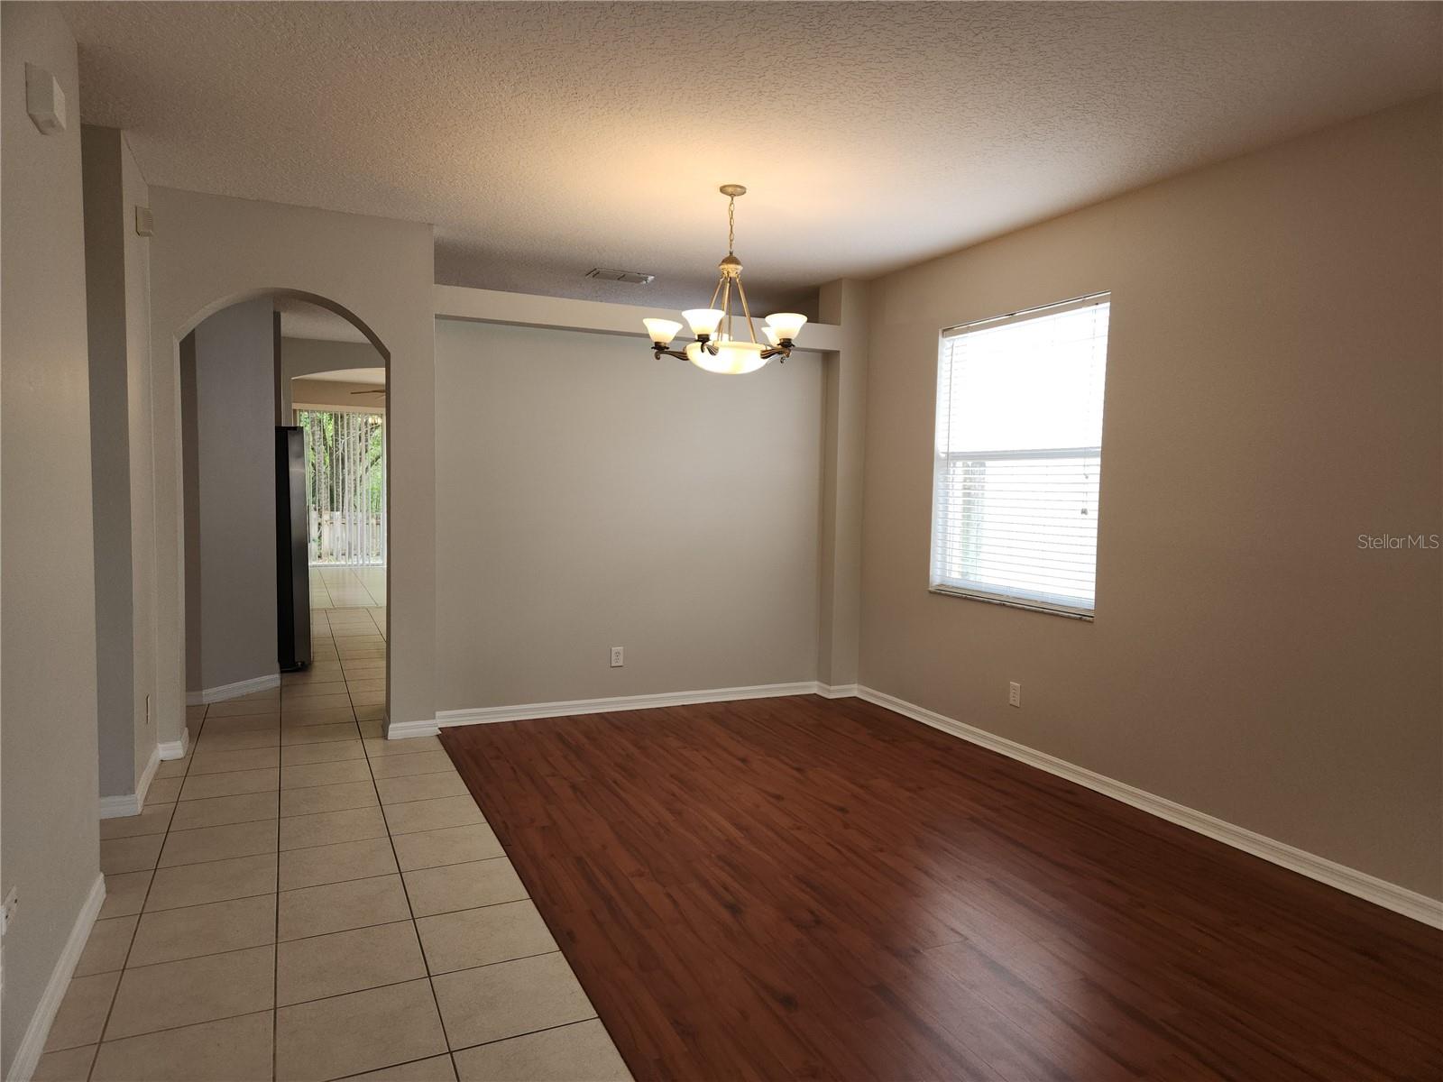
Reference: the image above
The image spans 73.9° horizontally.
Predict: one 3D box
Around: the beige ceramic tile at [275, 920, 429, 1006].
[{"bbox_3d":[-1.110,1.260,2.875,0.403,0.010,0.391,-1,4,-24],"label":"beige ceramic tile"}]

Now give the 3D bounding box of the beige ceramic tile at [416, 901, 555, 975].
[{"bbox_3d":[-0.749,1.254,3.038,0.383,0.010,0.391,-1,4,-24],"label":"beige ceramic tile"}]

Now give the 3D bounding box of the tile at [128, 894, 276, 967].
[{"bbox_3d":[-1.637,1.240,3.055,0.401,0.012,0.389,-1,4,-24],"label":"tile"}]

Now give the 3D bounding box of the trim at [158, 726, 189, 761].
[{"bbox_3d":[-2.836,1.059,4.972,0.125,0.090,0.260,-1,4,-24],"label":"trim"}]

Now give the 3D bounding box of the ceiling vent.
[{"bbox_3d":[-0.655,-1.713,6.228,0.410,0.020,0.275,-1,4,-24],"label":"ceiling vent"}]

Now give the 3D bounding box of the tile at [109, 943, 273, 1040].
[{"bbox_3d":[-1.494,1.282,2.735,0.402,0.010,0.398,-1,4,-24],"label":"tile"}]

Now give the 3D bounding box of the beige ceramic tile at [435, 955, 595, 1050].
[{"bbox_3d":[-0.585,1.278,2.679,0.383,0.010,0.391,-1,4,-24],"label":"beige ceramic tile"}]

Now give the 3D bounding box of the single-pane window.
[{"bbox_3d":[1.621,-0.450,5.273,0.120,1.580,1.330,-1,4,-24],"label":"single-pane window"}]

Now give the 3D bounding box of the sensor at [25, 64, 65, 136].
[{"bbox_3d":[-1.812,-1.182,2.579,0.060,0.124,0.156,-1,4,-24],"label":"sensor"}]

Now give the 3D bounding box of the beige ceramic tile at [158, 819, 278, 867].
[{"bbox_3d":[-1.988,1.205,3.817,0.402,0.010,0.398,-1,4,-24],"label":"beige ceramic tile"}]

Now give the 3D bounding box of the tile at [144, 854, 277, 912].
[{"bbox_3d":[-1.824,1.231,3.459,0.402,0.010,0.398,-1,4,-24],"label":"tile"}]

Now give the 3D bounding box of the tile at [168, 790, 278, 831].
[{"bbox_3d":[-2.122,1.164,4.121,0.401,0.012,0.389,-1,4,-24],"label":"tile"}]

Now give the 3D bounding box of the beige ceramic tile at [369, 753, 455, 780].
[{"bbox_3d":[-1.580,1.145,4.890,0.390,0.010,0.398,-1,4,-24],"label":"beige ceramic tile"}]

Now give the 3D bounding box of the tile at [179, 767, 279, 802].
[{"bbox_3d":[-2.284,1.139,4.476,0.401,0.012,0.389,-1,4,-24],"label":"tile"}]

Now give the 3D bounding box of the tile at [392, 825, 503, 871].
[{"bbox_3d":[-1.092,1.222,3.820,0.390,0.010,0.398,-1,4,-24],"label":"tile"}]

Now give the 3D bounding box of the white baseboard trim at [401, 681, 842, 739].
[{"bbox_3d":[-0.580,1.021,5.901,2.804,0.093,0.165,-1,4,-23],"label":"white baseboard trim"}]

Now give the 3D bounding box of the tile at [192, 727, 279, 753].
[{"bbox_3d":[-2.607,1.088,5.187,0.401,0.012,0.389,-1,4,-24],"label":"tile"}]

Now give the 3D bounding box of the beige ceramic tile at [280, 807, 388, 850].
[{"bbox_3d":[-1.591,1.184,3.933,0.401,0.012,0.389,-1,4,-24],"label":"beige ceramic tile"}]

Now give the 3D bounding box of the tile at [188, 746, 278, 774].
[{"bbox_3d":[-2.478,1.126,4.900,0.402,0.010,0.398,-1,4,-24],"label":"tile"}]

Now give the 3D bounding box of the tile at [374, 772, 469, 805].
[{"bbox_3d":[-1.401,1.155,4.474,0.383,0.010,0.391,-1,4,-24],"label":"tile"}]

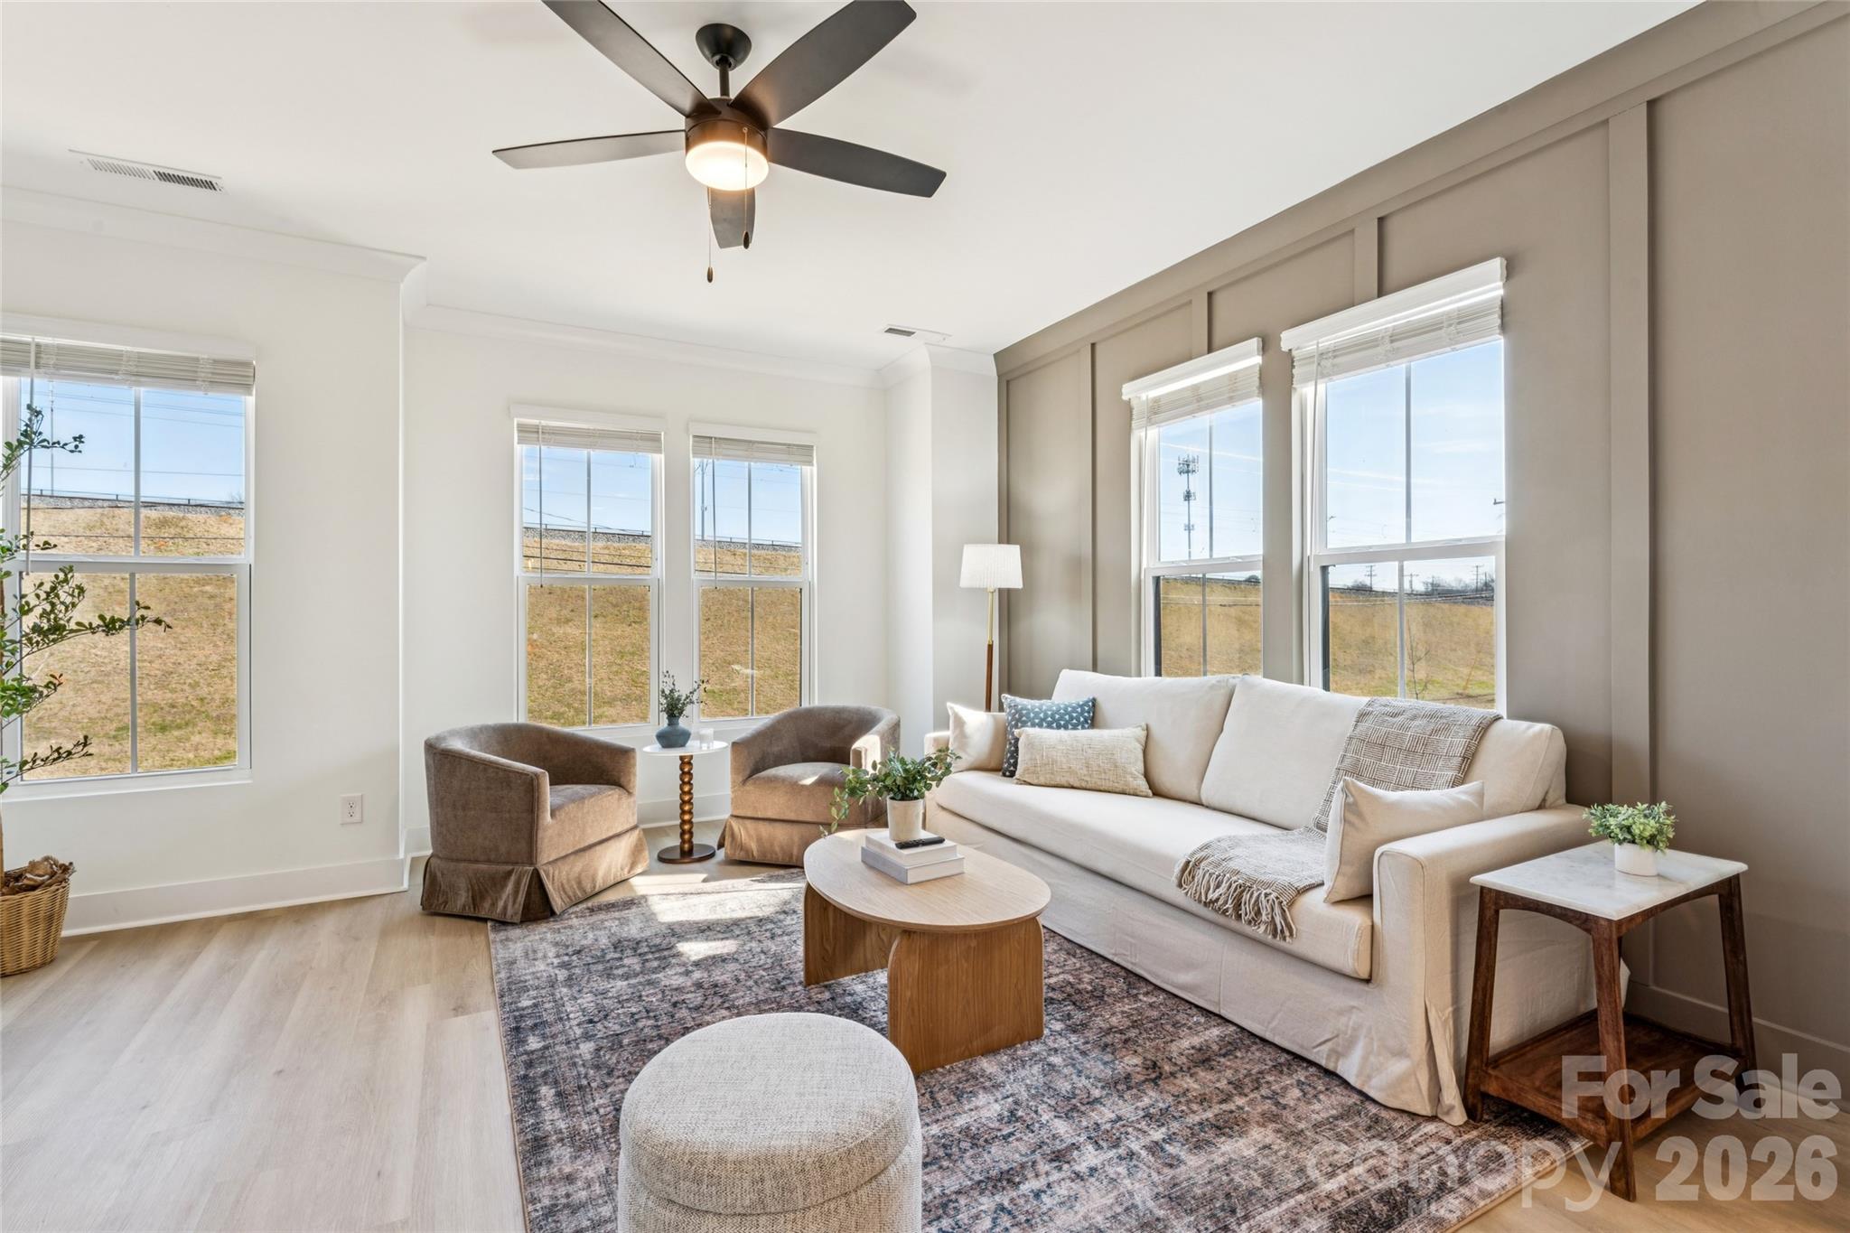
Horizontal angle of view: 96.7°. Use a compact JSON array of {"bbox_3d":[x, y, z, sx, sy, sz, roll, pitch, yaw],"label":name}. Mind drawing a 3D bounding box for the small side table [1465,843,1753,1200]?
[{"bbox_3d":[1.624,0.902,1.948,0.708,0.577,0.295,0,0,-29],"label":"small side table"}]

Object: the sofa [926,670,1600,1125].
[{"bbox_3d":[0.946,0.723,3.155,0.850,0.910,2.440,0,0,-30],"label":"sofa"}]

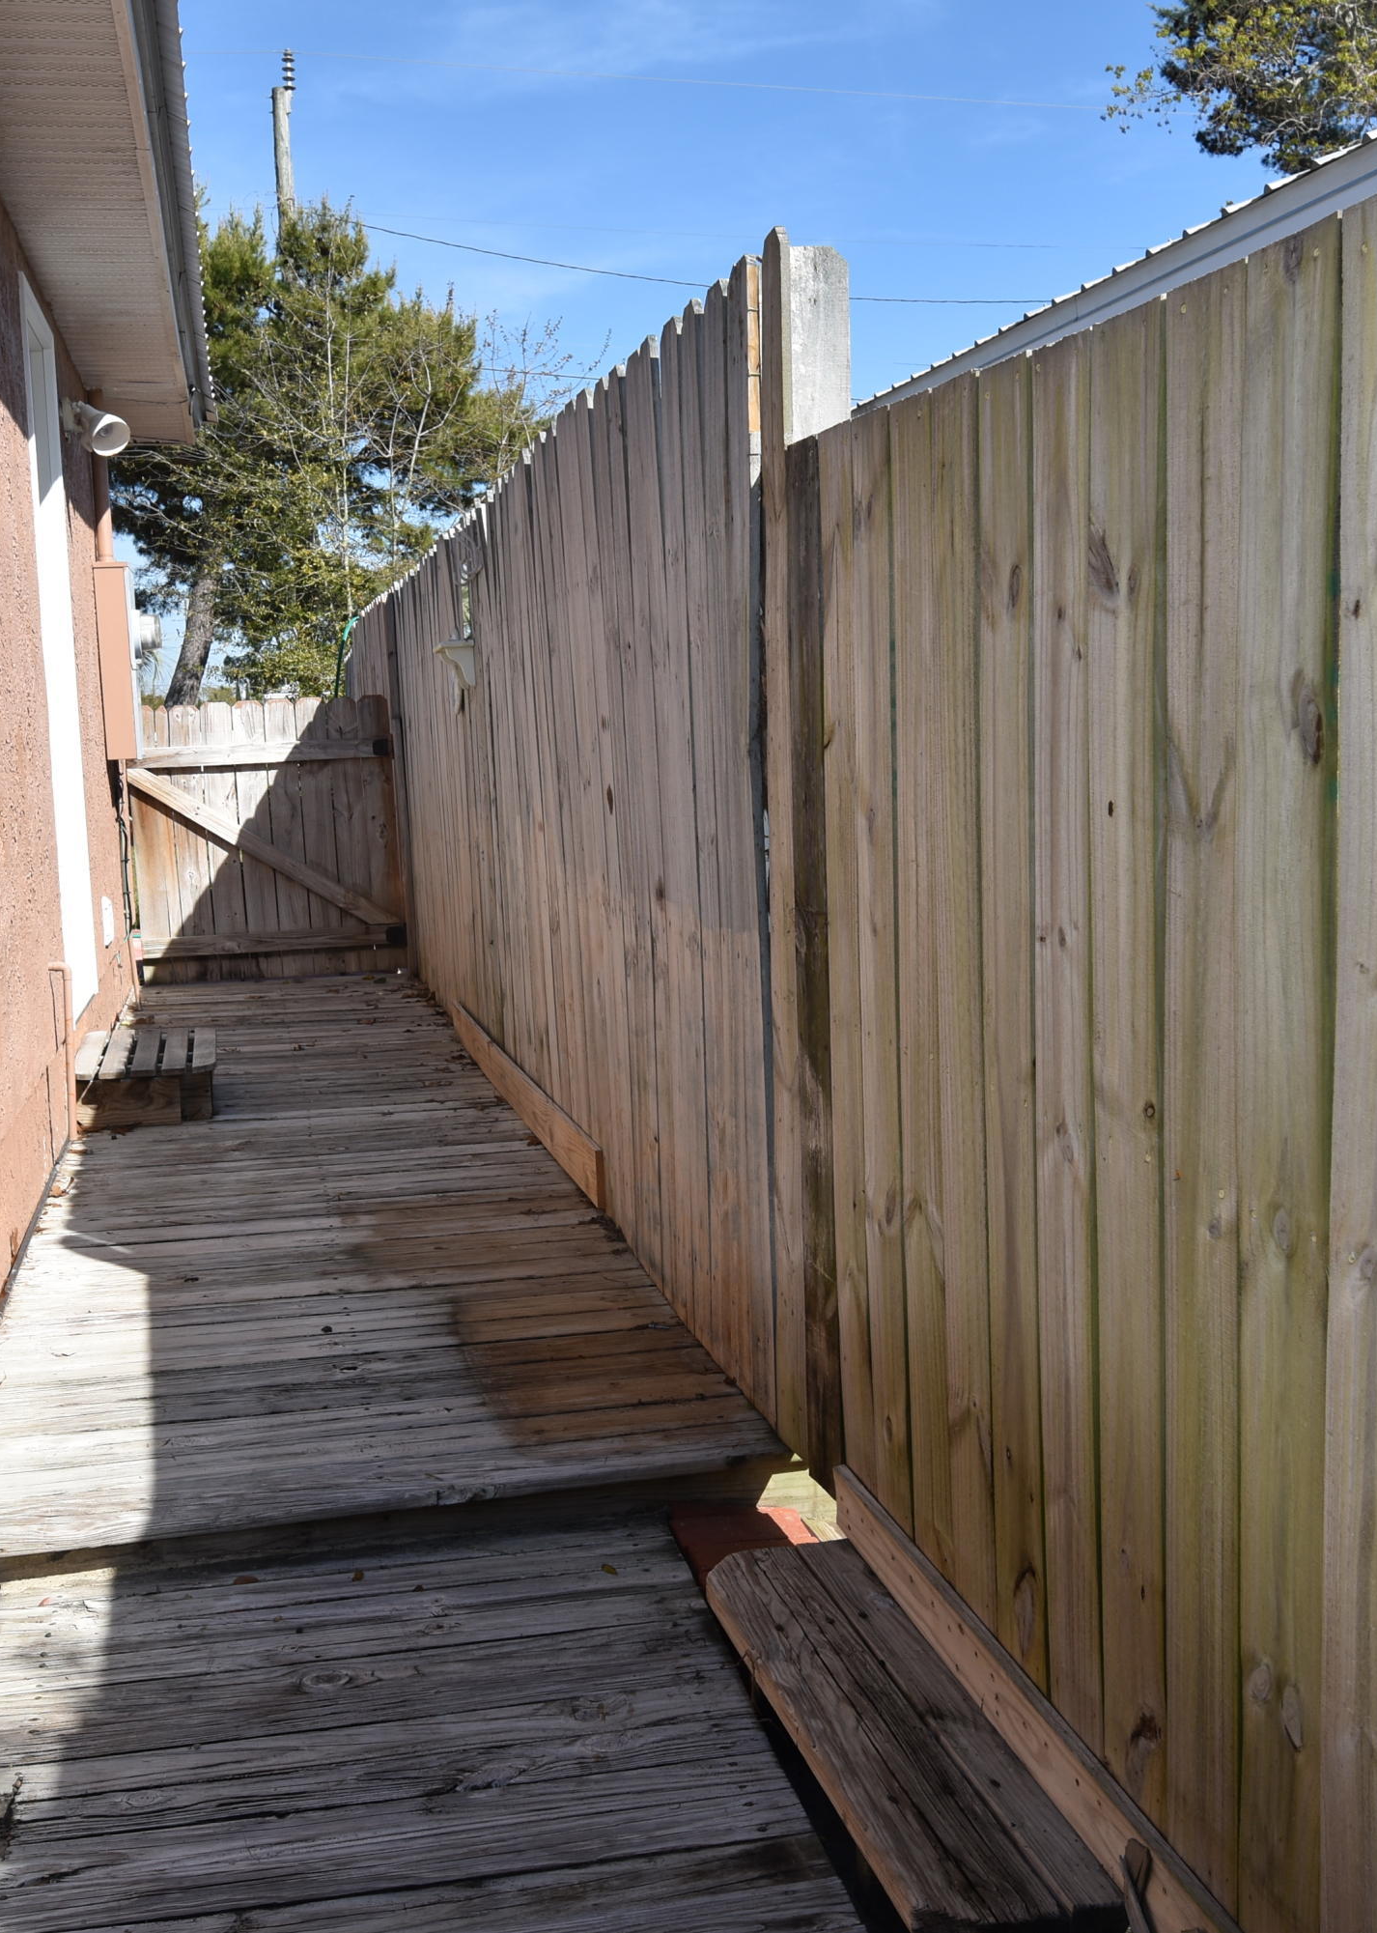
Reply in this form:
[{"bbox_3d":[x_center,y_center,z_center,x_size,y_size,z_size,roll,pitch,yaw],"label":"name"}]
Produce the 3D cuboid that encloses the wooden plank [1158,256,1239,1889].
[{"bbox_3d":[0.489,0.200,1.811,0.020,1.620,0.140,-4,9,-14],"label":"wooden plank"}]

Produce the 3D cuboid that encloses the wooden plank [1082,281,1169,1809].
[{"bbox_3d":[0.453,0.181,1.950,0.020,1.620,0.140,-4,9,-14],"label":"wooden plank"}]

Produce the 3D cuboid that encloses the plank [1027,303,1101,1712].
[{"bbox_3d":[0.417,0.163,2.089,0.020,1.620,0.140,-4,9,-14],"label":"plank"}]

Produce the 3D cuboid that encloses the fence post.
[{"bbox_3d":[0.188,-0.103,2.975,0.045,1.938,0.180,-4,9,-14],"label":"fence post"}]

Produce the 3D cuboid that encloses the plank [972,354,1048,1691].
[{"bbox_3d":[0.380,0.143,2.232,0.020,1.620,0.140,-4,9,-14],"label":"plank"}]

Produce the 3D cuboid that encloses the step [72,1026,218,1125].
[{"bbox_3d":[-1.755,0.365,6.298,0.430,0.172,0.750,-4,9,-14],"label":"step"}]

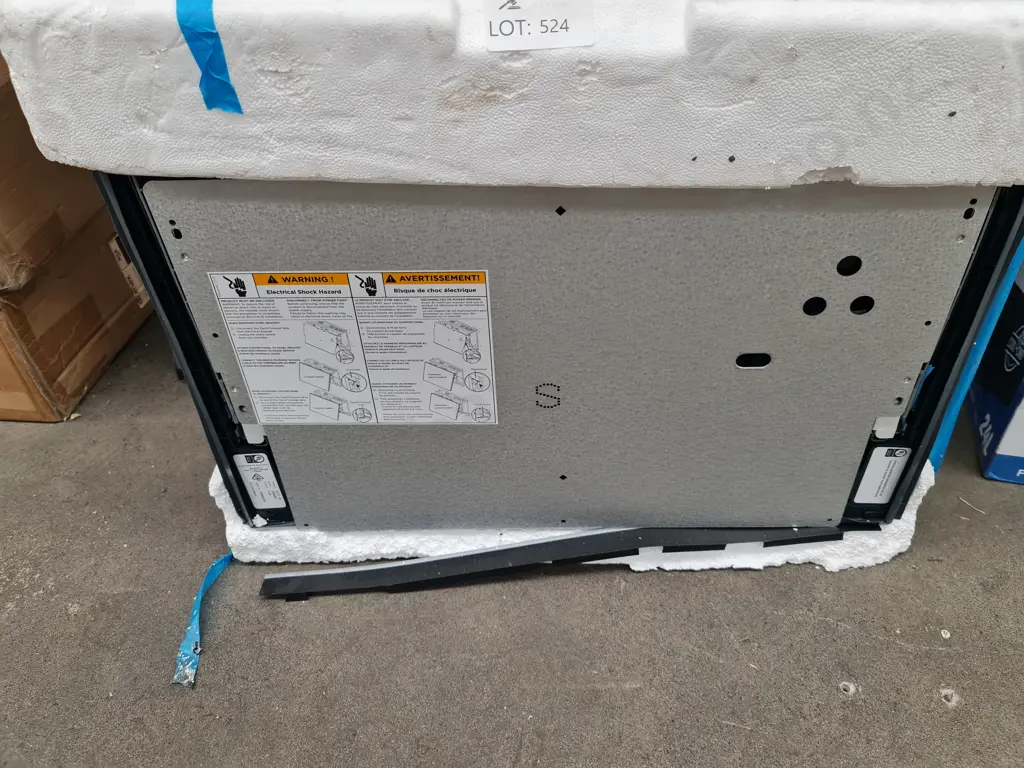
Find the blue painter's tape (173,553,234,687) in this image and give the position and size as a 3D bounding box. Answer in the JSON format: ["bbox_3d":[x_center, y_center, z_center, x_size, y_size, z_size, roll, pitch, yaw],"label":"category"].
[{"bbox_3d":[-0.273,0.205,0.658,0.030,0.017,0.130,-3,38,0],"label":"blue painter's tape"}]

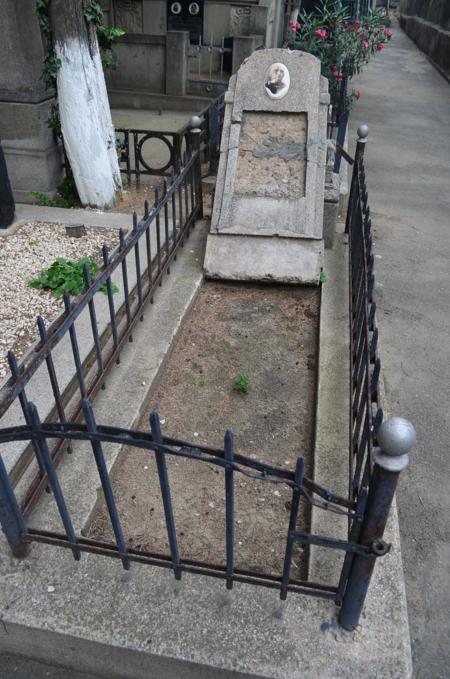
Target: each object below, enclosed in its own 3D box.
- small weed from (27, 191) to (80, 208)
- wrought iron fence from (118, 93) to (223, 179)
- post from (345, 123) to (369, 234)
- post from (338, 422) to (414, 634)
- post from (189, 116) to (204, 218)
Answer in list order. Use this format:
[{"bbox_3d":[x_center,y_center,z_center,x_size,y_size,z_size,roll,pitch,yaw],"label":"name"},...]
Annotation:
[{"bbox_3d":[-1.350,-1.116,4.021,0.378,0.119,0.161,6,35,9],"label":"small weed"},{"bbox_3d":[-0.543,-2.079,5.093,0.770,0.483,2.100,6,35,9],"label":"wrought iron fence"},{"bbox_3d":[0.859,-1.049,3.376,0.074,0.717,0.074,6,35,9],"label":"post"},{"bbox_3d":[0.333,0.458,1.159,0.074,0.734,0.074,6,35,9],"label":"post"},{"bbox_3d":[-0.189,-1.220,3.632,0.074,0.708,0.074,6,35,9],"label":"post"}]

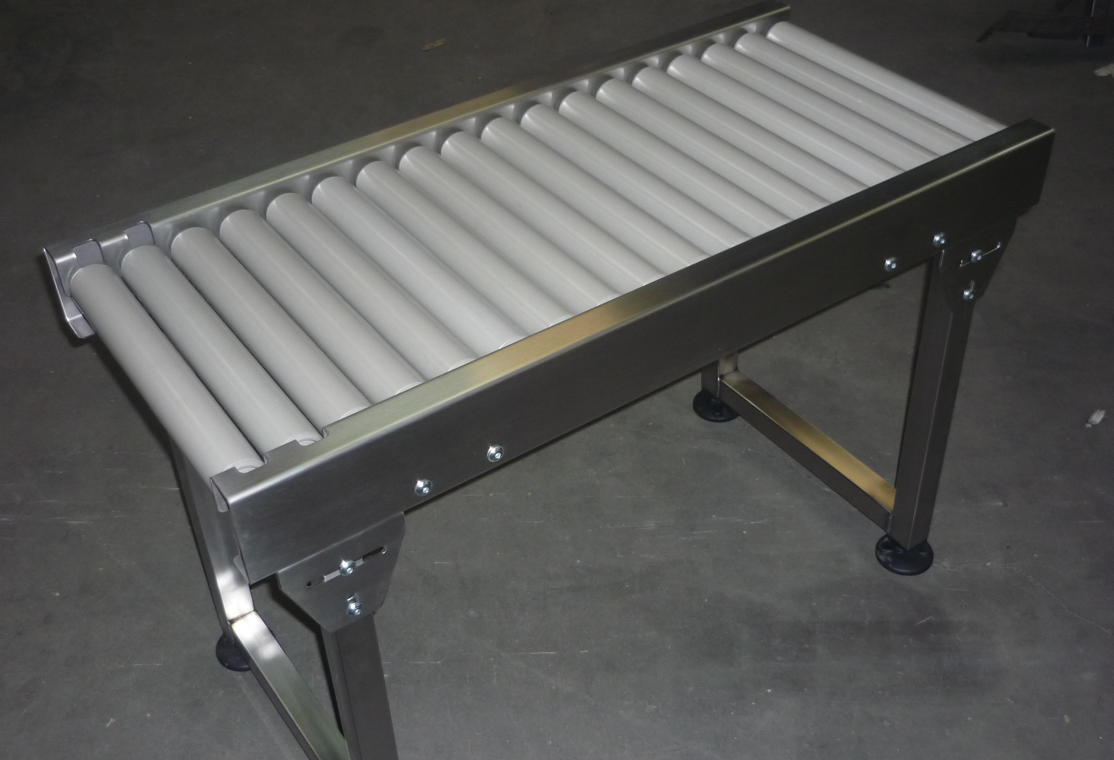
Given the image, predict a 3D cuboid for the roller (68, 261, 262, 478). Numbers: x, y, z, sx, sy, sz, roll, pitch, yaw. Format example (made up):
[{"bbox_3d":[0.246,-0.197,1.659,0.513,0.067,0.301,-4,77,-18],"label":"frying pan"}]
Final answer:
[{"bbox_3d":[-0.370,-0.006,1.141,0.050,0.050,0.371,-25,44,-25],"label":"roller"}]

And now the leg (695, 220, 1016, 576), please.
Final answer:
[{"bbox_3d":[0.372,-0.070,1.749,0.125,0.577,0.499,-25,44,-25],"label":"leg"}]

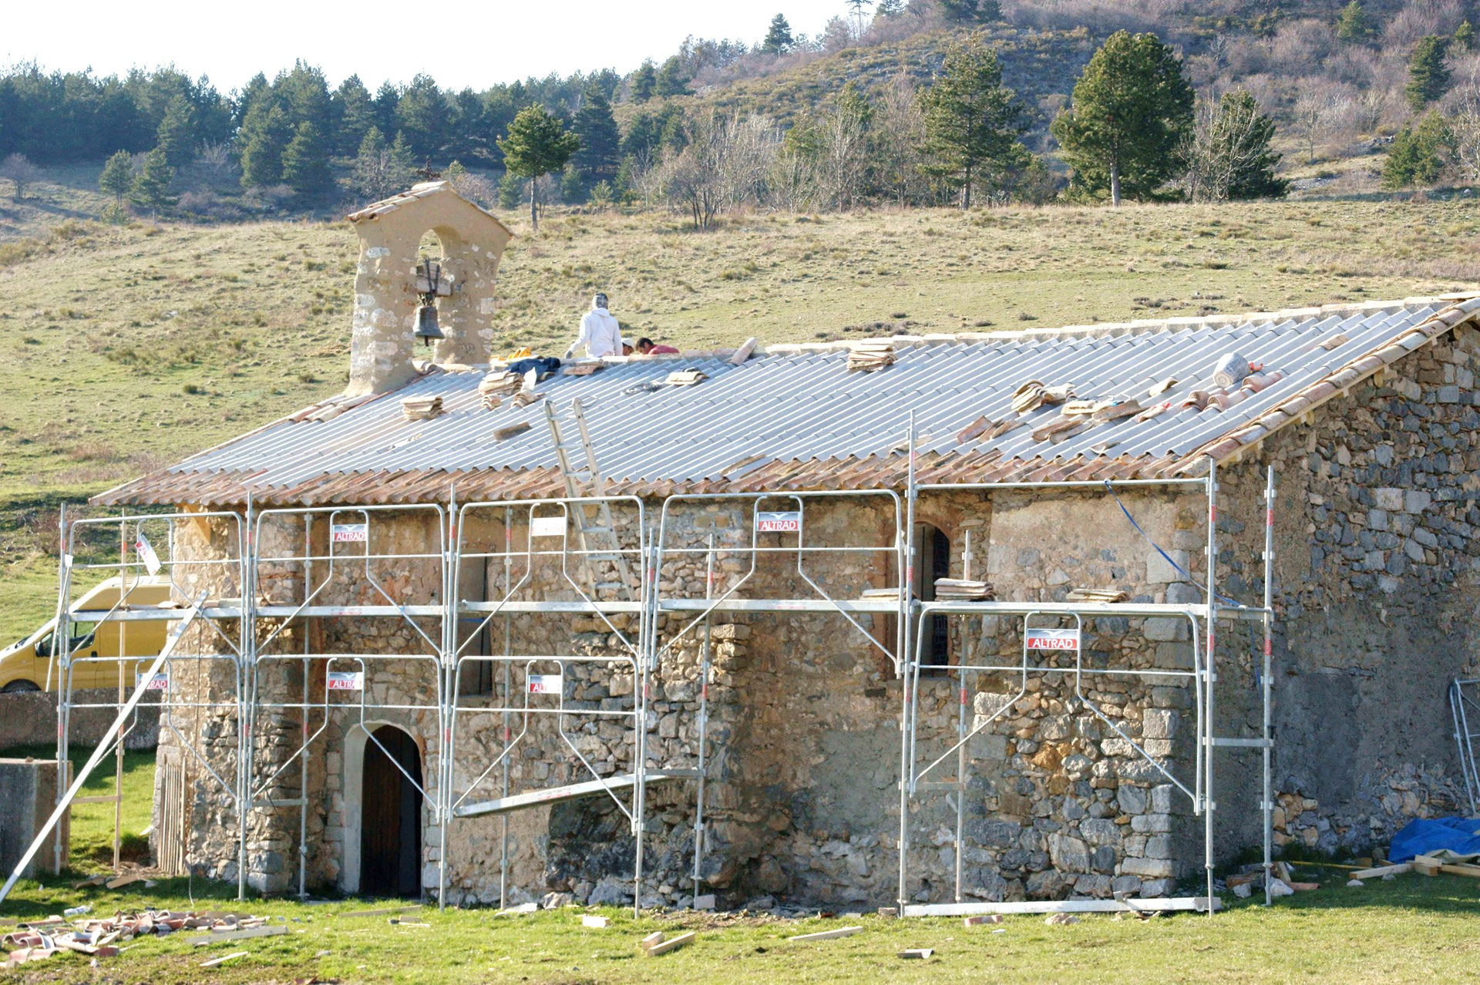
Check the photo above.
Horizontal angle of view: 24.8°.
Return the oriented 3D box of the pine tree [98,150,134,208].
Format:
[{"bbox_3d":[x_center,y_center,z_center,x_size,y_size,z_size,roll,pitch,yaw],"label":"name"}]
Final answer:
[{"bbox_3d":[-45.366,-22.737,245.000,2.610,4.284,2.610,1,-3,0],"label":"pine tree"}]

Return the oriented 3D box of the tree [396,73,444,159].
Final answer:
[{"bbox_3d":[-29.419,-34.619,310.000,4.335,7.713,4.335,1,-3,0],"label":"tree"}]

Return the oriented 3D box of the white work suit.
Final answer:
[{"bbox_3d":[-1.703,-1.859,39.700,0.620,0.660,0.340,1,-3,11],"label":"white work suit"}]

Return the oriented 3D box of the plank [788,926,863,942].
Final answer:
[{"bbox_3d":[0.678,3.495,26.700,0.060,0.055,1.190,-1,-4,28],"label":"plank"}]

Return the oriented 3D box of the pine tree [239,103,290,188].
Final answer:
[{"bbox_3d":[-32.197,-23.434,228.000,3.443,5.947,3.443,1,-3,0],"label":"pine tree"}]

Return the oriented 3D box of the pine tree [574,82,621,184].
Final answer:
[{"bbox_3d":[-11.187,-28.230,265.000,3.617,7.841,3.617,1,-3,0],"label":"pine tree"}]

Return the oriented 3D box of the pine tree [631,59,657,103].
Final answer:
[{"bbox_3d":[-10.540,-45.192,370.000,2.833,4.603,2.833,1,-3,0],"label":"pine tree"}]

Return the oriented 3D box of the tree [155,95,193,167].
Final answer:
[{"bbox_3d":[-39.939,-25.278,238.000,2.695,5.554,2.695,1,-3,0],"label":"tree"}]

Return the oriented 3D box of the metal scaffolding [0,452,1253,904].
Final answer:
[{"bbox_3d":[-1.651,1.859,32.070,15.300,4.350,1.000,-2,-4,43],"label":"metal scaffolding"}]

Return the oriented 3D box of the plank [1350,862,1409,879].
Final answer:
[{"bbox_3d":[5.595,3.303,29.400,0.065,0.055,1.151,-1,-4,34],"label":"plank"}]

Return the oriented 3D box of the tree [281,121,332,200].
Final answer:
[{"bbox_3d":[-34.704,-26.586,270.000,3.775,6.264,3.775,1,-3,0],"label":"tree"}]

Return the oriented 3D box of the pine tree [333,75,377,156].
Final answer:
[{"bbox_3d":[-29.439,-28.553,258.000,3.364,6.906,3.364,1,-3,0],"label":"pine tree"}]

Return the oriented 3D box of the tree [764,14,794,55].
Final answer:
[{"bbox_3d":[4.944,-58.421,430.000,3.722,5.060,3.722,1,-3,0],"label":"tree"}]

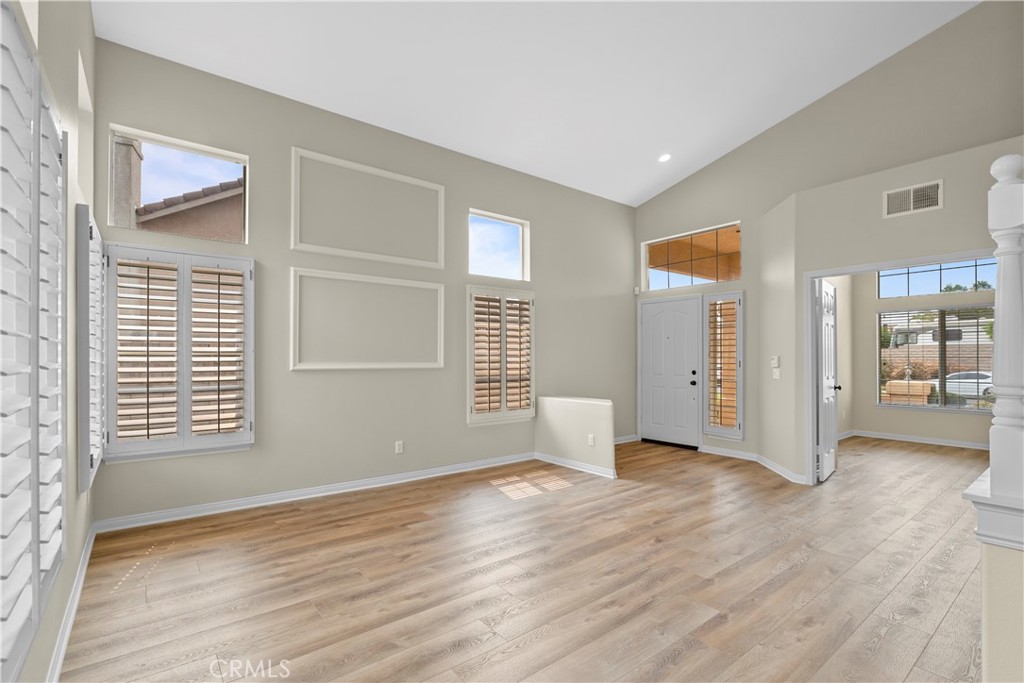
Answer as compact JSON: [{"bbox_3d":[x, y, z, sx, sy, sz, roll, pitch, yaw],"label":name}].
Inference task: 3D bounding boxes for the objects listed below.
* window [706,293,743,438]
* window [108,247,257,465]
[{"bbox_3d":[2.677,0.298,5.774,0.080,1.817,0.506,1,-2,-38],"label":"window"},{"bbox_3d":[-2.499,0.073,3.477,0.948,1.544,0.080,1,-2,-38],"label":"window"}]

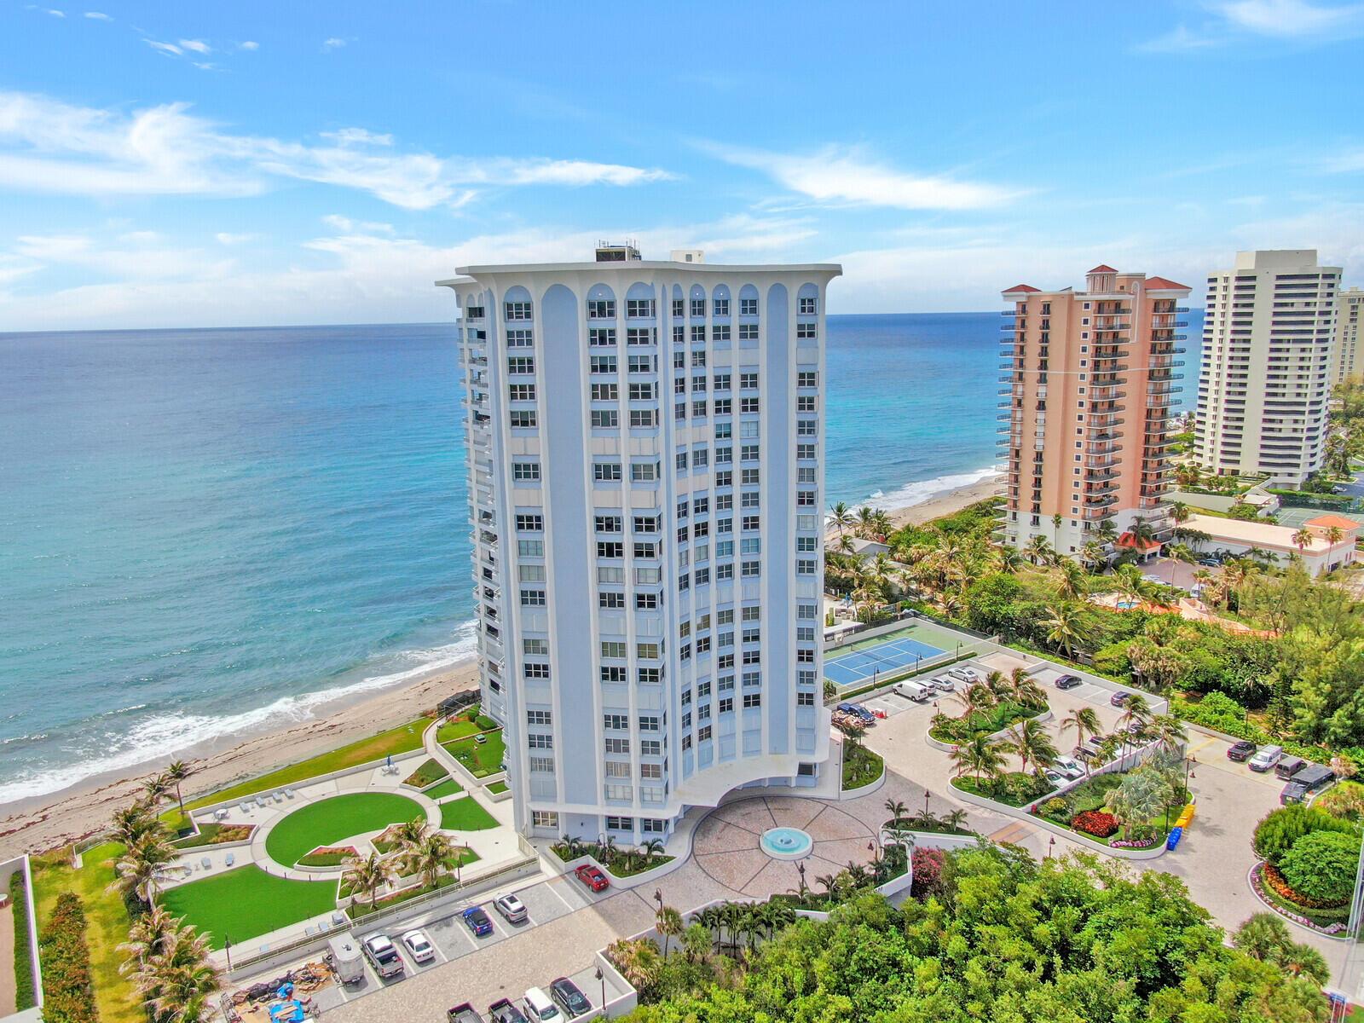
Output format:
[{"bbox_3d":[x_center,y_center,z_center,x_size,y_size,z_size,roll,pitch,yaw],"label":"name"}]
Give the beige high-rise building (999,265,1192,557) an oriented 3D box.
[{"bbox_3d":[95.846,-23.184,221.122,33.500,66.000,27.000,-11,15,-39],"label":"beige high-rise building"}]

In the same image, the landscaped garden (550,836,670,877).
[{"bbox_3d":[-8.129,37.464,103.129,14.727,2.700,5.059,1,12,10],"label":"landscaped garden"}]

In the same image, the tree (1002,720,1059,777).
[{"bbox_3d":[42.505,29.059,115.490,6.360,7.220,6.360,3,13,21],"label":"tree"}]

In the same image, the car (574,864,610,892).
[{"bbox_3d":[-9.658,39.259,101.757,1.800,1.400,4.500,-9,14,-34],"label":"car"}]

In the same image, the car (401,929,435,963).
[{"bbox_3d":[-24.523,39.814,87.435,1.730,1.400,4.450,-9,14,-34],"label":"car"}]

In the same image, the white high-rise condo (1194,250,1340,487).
[{"bbox_3d":[204.047,-49.918,332.593,38.000,78.500,32.000,6,14,31],"label":"white high-rise condo"}]

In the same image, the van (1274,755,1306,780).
[{"bbox_3d":[73.726,31.002,114.317,4.800,1.850,1.850,-10,14,-35],"label":"van"}]

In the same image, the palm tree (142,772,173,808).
[{"bbox_3d":[-60.668,32.622,109.096,4.000,6.000,4.000,-8,14,-30],"label":"palm tree"}]

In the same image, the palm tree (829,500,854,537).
[{"bbox_3d":[43.834,3.315,259.643,8.000,13.350,8.000,-1,12,0],"label":"palm tree"}]

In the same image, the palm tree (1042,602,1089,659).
[{"bbox_3d":[64.963,20.143,160.570,7.550,9.640,7.550,4,13,23],"label":"palm tree"}]

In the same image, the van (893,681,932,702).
[{"bbox_3d":[34.126,26.323,140.044,2.000,2.050,5.500,-9,14,-33],"label":"van"}]

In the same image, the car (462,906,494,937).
[{"bbox_3d":[-20.455,40.800,95.075,1.770,1.500,4.300,-9,14,-34],"label":"car"}]

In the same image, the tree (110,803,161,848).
[{"bbox_3d":[-62.214,36.621,107.735,5.800,7.200,5.800,-1,12,0],"label":"tree"}]

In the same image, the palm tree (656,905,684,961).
[{"bbox_3d":[-1.404,42.153,94.227,2.800,6.850,2.800,-1,12,0],"label":"palm tree"}]

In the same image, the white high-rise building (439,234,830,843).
[{"bbox_3d":[-5.994,0.353,119.048,45.000,63.000,44.000,-8,14,-30],"label":"white high-rise building"}]

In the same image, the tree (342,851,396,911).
[{"bbox_3d":[-30.106,35.874,91.244,4.980,5.780,4.980,-5,13,-20],"label":"tree"}]

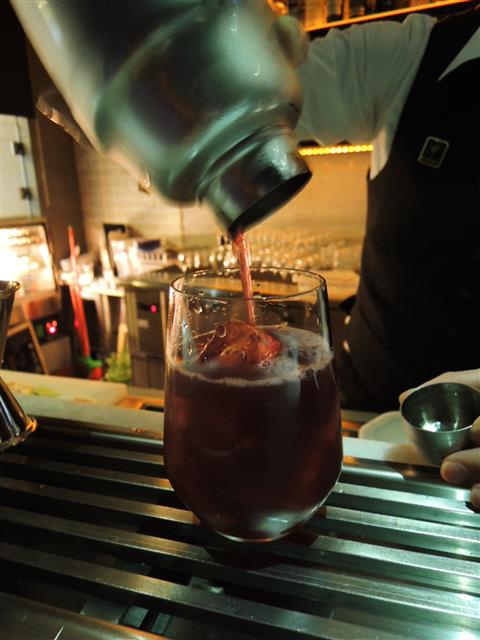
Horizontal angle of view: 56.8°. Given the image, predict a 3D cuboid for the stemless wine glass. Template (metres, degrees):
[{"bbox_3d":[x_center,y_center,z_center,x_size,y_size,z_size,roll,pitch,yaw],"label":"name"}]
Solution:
[{"bbox_3d":[0.006,0.042,0.210,0.086,0.122,0.086,-2,17,0],"label":"stemless wine glass"}]

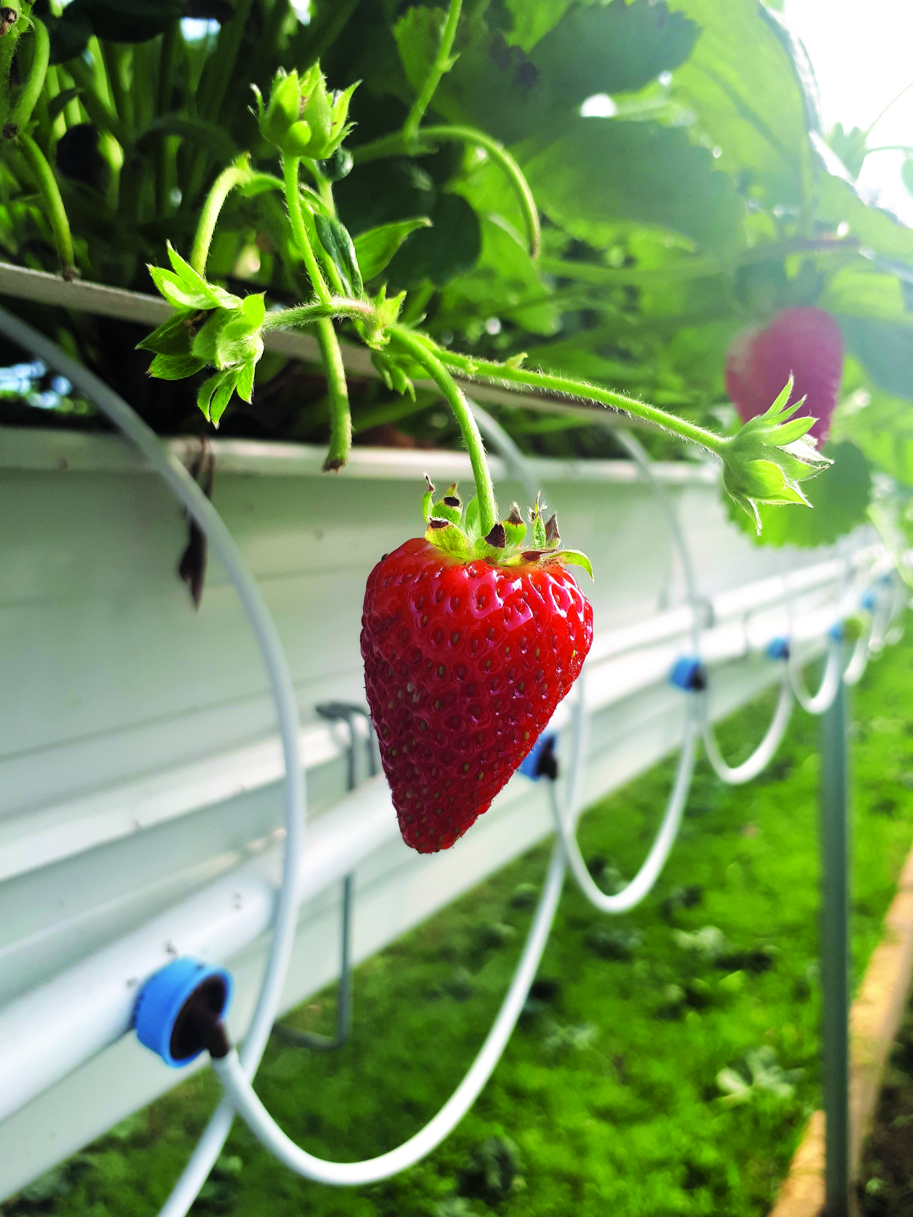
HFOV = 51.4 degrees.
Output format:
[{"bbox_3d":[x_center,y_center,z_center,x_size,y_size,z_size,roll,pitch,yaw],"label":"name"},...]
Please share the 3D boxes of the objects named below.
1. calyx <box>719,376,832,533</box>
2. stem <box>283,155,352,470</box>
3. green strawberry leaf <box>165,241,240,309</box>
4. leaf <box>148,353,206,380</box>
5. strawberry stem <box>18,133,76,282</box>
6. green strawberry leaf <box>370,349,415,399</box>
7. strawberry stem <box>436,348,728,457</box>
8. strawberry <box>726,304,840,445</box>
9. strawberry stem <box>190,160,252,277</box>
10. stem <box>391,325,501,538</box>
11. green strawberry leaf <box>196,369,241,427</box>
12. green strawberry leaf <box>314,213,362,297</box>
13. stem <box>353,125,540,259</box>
[{"bbox_3d":[0.057,-0.028,0.170,0.019,0.027,0.022,-2,6,10],"label":"calyx"},{"bbox_3d":[-0.025,-0.054,0.173,0.011,0.057,0.010,-5,3,0],"label":"stem"},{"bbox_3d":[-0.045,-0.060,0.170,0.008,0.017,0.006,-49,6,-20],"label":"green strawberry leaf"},{"bbox_3d":[-0.048,-0.041,0.162,0.010,0.004,0.004,-2,5,0],"label":"leaf"},{"bbox_3d":[-0.084,-0.083,0.195,0.006,0.029,0.006,-16,3,0],"label":"strawberry stem"},{"bbox_3d":[-0.011,-0.041,0.166,0.007,0.009,0.005,-2,5,0],"label":"green strawberry leaf"},{"bbox_3d":[0.021,-0.036,0.162,0.052,0.005,0.006,18,0,0],"label":"strawberry stem"},{"bbox_3d":[0.104,-0.071,0.300,0.037,0.049,0.037,-2,5,0],"label":"strawberry"},{"bbox_3d":[-0.043,-0.071,0.173,0.006,0.023,0.005,25,0,0],"label":"strawberry stem"},{"bbox_3d":[-0.001,-0.031,0.162,0.008,0.039,0.006,-26,0,0],"label":"stem"},{"bbox_3d":[-0.043,-0.038,0.170,0.007,0.011,0.005,9,3,0],"label":"green strawberry leaf"},{"bbox_3d":[-0.022,-0.066,0.178,0.006,0.017,0.005,-25,3,-15],"label":"green strawberry leaf"},{"bbox_3d":[-0.002,-0.082,0.187,0.037,0.026,0.011,-1,5,9],"label":"stem"}]

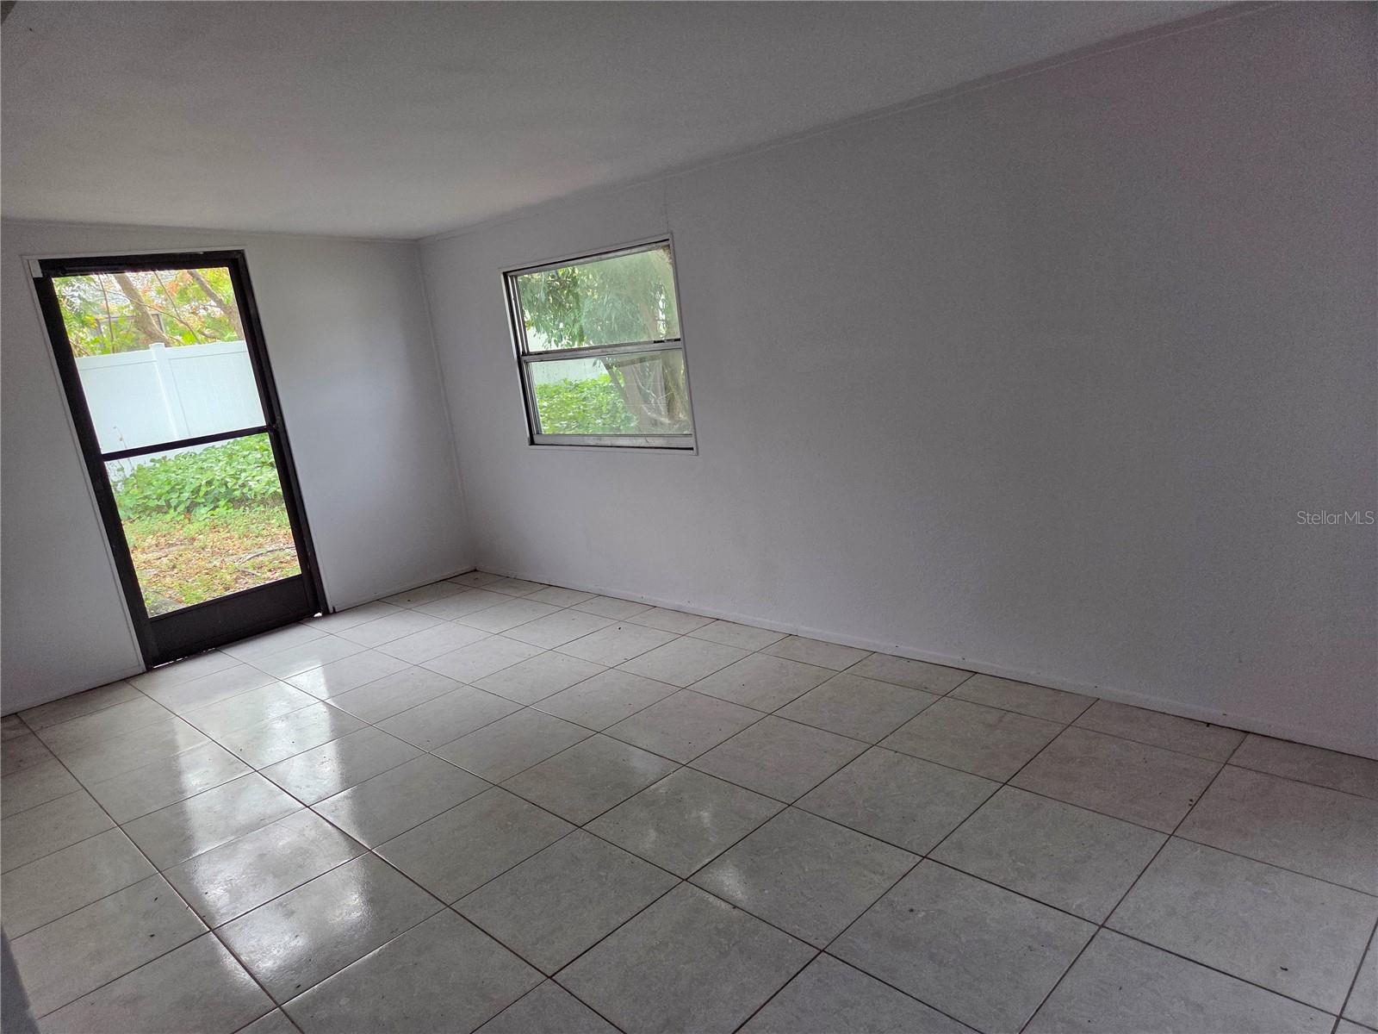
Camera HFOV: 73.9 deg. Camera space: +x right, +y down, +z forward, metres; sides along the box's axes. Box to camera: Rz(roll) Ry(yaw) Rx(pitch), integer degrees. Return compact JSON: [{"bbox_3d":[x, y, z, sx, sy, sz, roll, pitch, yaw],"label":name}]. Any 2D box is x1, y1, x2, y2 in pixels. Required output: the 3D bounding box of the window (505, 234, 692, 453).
[{"bbox_3d":[-0.482,-0.851,4.784,1.345,0.977,0.100,6,18,45],"label":"window"}]

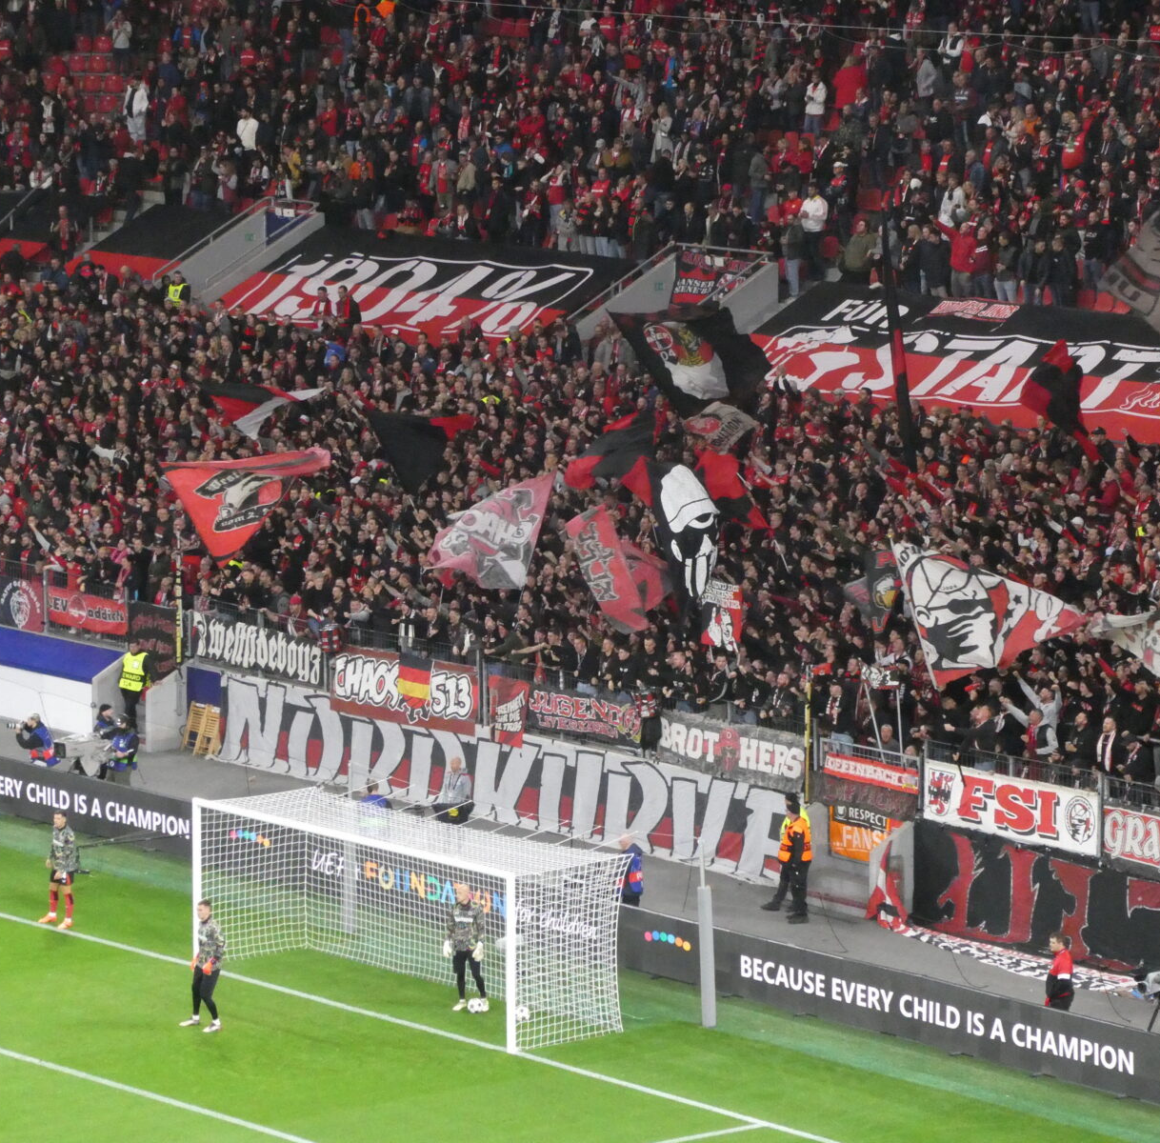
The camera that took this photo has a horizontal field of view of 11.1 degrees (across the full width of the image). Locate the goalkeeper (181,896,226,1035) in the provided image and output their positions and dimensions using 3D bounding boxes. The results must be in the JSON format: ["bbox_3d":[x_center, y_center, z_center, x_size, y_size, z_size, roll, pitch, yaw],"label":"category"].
[{"bbox_3d":[-5.339,5.559,84.367,0.620,1.850,0.420,8,12,44],"label":"goalkeeper"}]

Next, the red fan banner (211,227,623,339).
[{"bbox_3d":[-3.341,-6.024,125.675,3.500,0.200,11.000,-36,27,-30],"label":"red fan banner"}]

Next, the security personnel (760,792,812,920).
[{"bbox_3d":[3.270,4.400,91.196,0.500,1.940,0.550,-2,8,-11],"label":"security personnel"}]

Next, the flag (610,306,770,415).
[{"bbox_3d":[1.947,-3.736,105.075,2.700,1.950,0.500,3,8,18],"label":"flag"}]

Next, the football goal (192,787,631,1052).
[{"bbox_3d":[-2.464,4.897,85.344,2.220,2.560,7.560,-6,10,-39],"label":"football goal"}]

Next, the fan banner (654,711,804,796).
[{"bbox_3d":[2.427,2.895,95.405,0.070,0.860,3.600,-7,11,-39],"label":"fan banner"}]

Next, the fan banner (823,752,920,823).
[{"bbox_3d":[4.543,3.372,92.744,0.070,0.800,2.200,-7,11,-39],"label":"fan banner"}]

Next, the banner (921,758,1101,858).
[{"bbox_3d":[6.444,3.555,89.499,0.080,0.970,3.800,-6,10,-39],"label":"banner"}]

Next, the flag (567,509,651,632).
[{"bbox_3d":[0.486,-0.030,98.932,1.500,2.100,0.400,2,8,17],"label":"flag"}]

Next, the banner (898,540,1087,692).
[{"bbox_3d":[6.282,0.664,90.761,2.700,2.300,0.400,-10,8,14],"label":"banner"}]

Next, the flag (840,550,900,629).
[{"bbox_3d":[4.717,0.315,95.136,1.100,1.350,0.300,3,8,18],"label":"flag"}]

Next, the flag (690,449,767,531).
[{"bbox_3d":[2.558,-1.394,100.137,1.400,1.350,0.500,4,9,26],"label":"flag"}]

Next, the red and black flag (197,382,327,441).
[{"bbox_3d":[-5.926,-3.013,111.000,2.350,1.000,0.600,2,8,12],"label":"red and black flag"}]

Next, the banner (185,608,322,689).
[{"bbox_3d":[-5.753,1.385,104.865,0.080,0.850,3.900,-6,10,-39],"label":"banner"}]

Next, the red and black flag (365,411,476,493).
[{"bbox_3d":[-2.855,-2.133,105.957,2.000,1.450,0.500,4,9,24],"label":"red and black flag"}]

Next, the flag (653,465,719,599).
[{"bbox_3d":[1.744,-0.633,97.300,1.100,2.250,0.450,3,8,21],"label":"flag"}]

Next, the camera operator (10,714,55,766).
[{"bbox_3d":[-9.454,3.151,102.857,0.850,1.300,0.570,-6,10,-34],"label":"camera operator"}]

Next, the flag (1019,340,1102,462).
[{"bbox_3d":[7.873,-2.780,97.400,1.300,1.950,0.600,3,8,19],"label":"flag"}]

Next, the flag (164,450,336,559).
[{"bbox_3d":[-6.007,-1.214,107.281,2.800,1.950,0.450,2,8,15],"label":"flag"}]

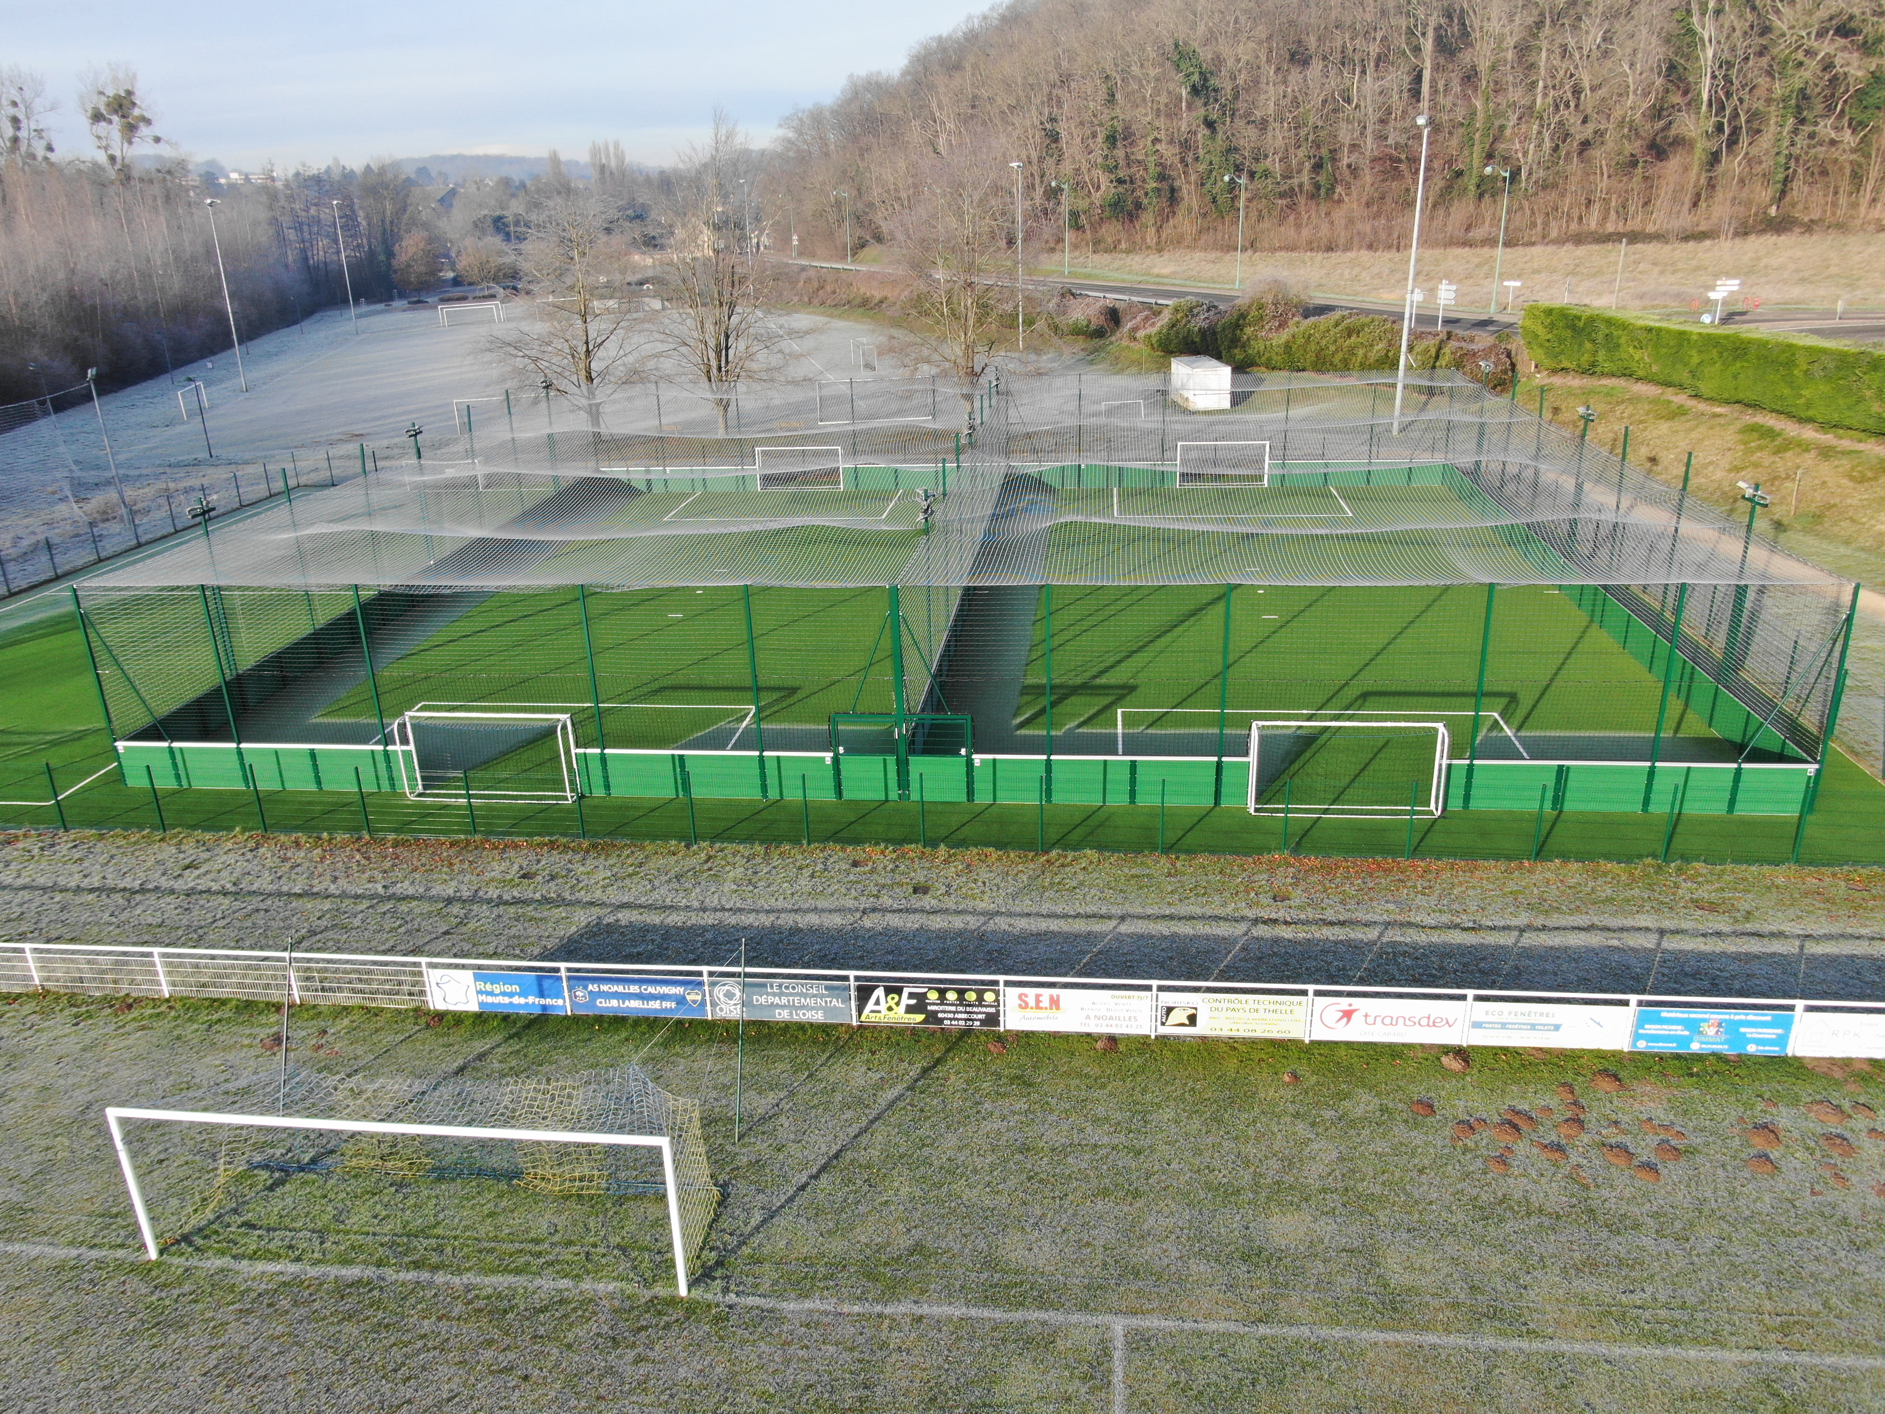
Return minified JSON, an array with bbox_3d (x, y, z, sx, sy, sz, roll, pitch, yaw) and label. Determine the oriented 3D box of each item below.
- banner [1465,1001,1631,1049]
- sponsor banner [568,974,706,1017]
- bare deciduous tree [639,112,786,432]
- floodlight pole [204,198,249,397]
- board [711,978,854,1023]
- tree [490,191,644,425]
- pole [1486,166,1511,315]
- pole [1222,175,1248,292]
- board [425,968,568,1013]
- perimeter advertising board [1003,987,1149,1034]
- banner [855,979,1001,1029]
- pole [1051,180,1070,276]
[{"bbox_3d":[9.689,5.119,20.890,2.460,0.790,0.040,0,22,7],"label":"banner"},{"bbox_3d":[-5.298,5.005,22.731,2.470,0.820,0.050,1,21,6],"label":"sponsor banner"},{"bbox_3d":[-12.674,-24.066,74.247,9.100,17.638,9.100,-2,22,0],"label":"bare deciduous tree"},{"bbox_3d":[-56.816,-32.712,104.672,1.200,14.564,1.400,-7,22,-12],"label":"floodlight pole"},{"bbox_3d":[-2.743,5.025,22.306,2.420,0.800,0.040,0,22,7],"label":"board"},{"bbox_3d":[-21.659,-22.306,75.532,9.100,13.995,9.100,-2,22,0],"label":"tree"},{"bbox_3d":[38.987,-33.022,93.142,2.000,9.600,0.450,-6,22,-9],"label":"pole"},{"bbox_3d":[25.319,-41.247,113.952,2.000,9.300,0.550,-10,23,-19],"label":"pole"},{"bbox_3d":[-7.769,4.996,22.874,2.420,0.800,0.040,0,22,7],"label":"board"},{"bbox_3d":[2.251,5.089,21.938,2.470,0.820,0.050,1,21,6],"label":"perimeter advertising board"},{"bbox_3d":[-0.265,5.061,22.202,2.470,0.820,0.050,1,21,6],"label":"banner"},{"bbox_3d":[12.317,-49.710,135.905,2.000,9.300,0.550,-10,23,-19],"label":"pole"}]

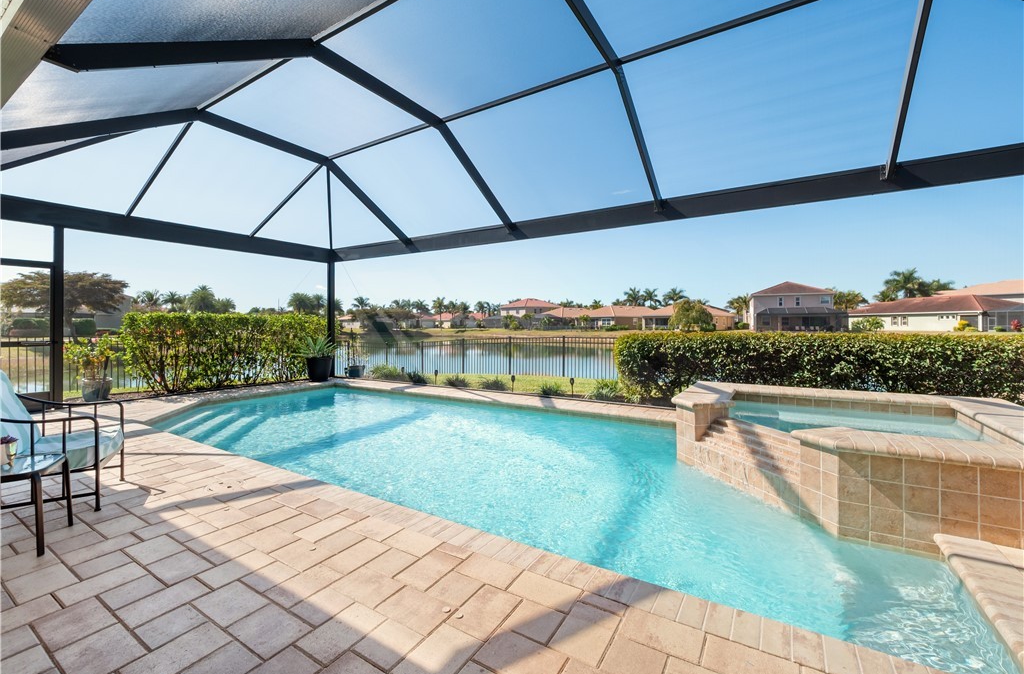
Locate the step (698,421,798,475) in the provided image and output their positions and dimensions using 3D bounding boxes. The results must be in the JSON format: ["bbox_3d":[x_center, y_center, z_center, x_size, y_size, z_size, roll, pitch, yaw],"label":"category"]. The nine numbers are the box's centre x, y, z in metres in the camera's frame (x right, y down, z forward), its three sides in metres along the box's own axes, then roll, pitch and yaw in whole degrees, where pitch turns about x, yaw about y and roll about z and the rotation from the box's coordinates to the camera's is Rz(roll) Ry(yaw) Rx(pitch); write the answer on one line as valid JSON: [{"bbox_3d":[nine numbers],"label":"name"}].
[{"bbox_3d":[1.998,0.899,3.395,0.310,0.240,1.060,-1,2,-14],"label":"step"}]

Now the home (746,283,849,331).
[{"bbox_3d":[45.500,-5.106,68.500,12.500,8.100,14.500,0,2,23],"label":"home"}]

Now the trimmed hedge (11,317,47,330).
[{"bbox_3d":[-59.882,-1.351,51.500,1.500,1.800,3.000,1,3,41],"label":"trimmed hedge"}]

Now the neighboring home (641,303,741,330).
[{"bbox_3d":[37.800,-4.547,90.000,15.000,5.600,14.500,1,3,38],"label":"neighboring home"}]

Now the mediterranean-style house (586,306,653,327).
[{"bbox_3d":[26.000,-4.525,96.500,17.000,5.300,10.500,-2,3,-44],"label":"mediterranean-style house"}]

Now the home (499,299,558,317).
[{"bbox_3d":[6.000,-6.733,120.000,13.500,8.400,11.000,-2,3,-44],"label":"home"}]

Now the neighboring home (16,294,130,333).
[{"bbox_3d":[-67.500,-3.492,63.000,12.000,6.200,13.500,1,3,37],"label":"neighboring home"}]

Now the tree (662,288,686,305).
[{"bbox_3d":[43.166,-7.750,110.000,6.000,10.500,6.000,0,2,21],"label":"tree"}]

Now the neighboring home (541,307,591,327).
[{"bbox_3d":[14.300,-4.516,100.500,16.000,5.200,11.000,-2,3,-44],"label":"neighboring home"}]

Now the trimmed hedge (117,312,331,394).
[{"bbox_3d":[-5.758,0.254,8.963,0.900,1.500,3.700,1,3,37],"label":"trimmed hedge"}]

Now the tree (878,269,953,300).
[{"bbox_3d":[75.438,-7.049,78.000,9.000,10.800,7.500,1,3,44],"label":"tree"}]

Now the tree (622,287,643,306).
[{"bbox_3d":[32.009,-7.654,110.000,5.300,10.500,5.300,0,2,16],"label":"tree"}]

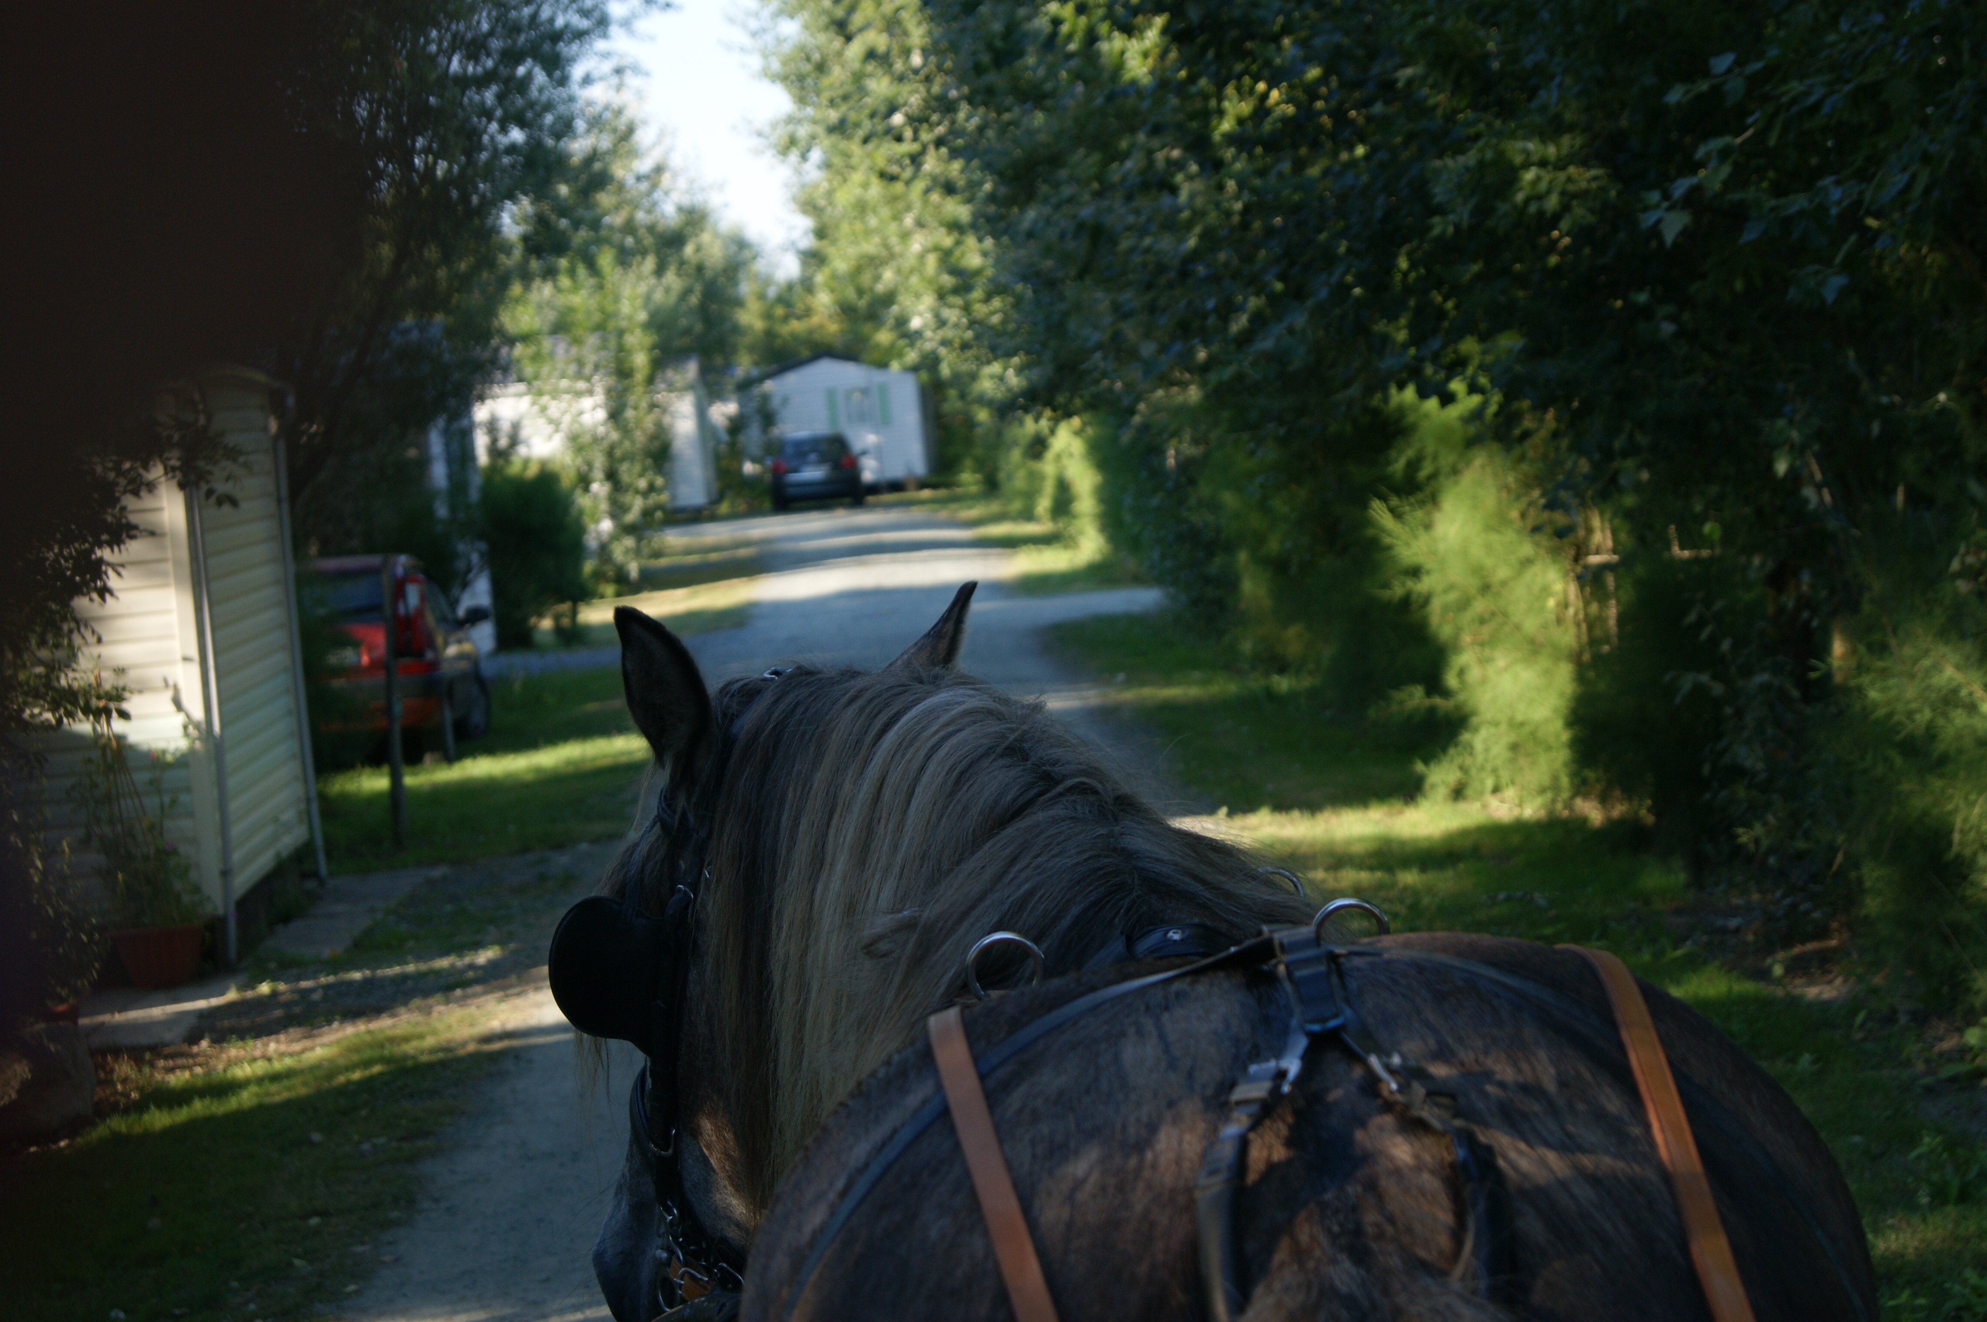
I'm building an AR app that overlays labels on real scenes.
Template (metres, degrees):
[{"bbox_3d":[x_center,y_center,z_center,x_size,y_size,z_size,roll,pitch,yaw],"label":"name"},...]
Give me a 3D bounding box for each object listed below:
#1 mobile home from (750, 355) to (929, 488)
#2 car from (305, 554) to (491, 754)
[{"bbox_3d":[-3.510,-5.498,103.989,4.000,3.050,7.800,-5,4,1],"label":"mobile home"},{"bbox_3d":[-4.716,0.001,33.164,1.660,1.450,3.900,-5,4,0],"label":"car"}]

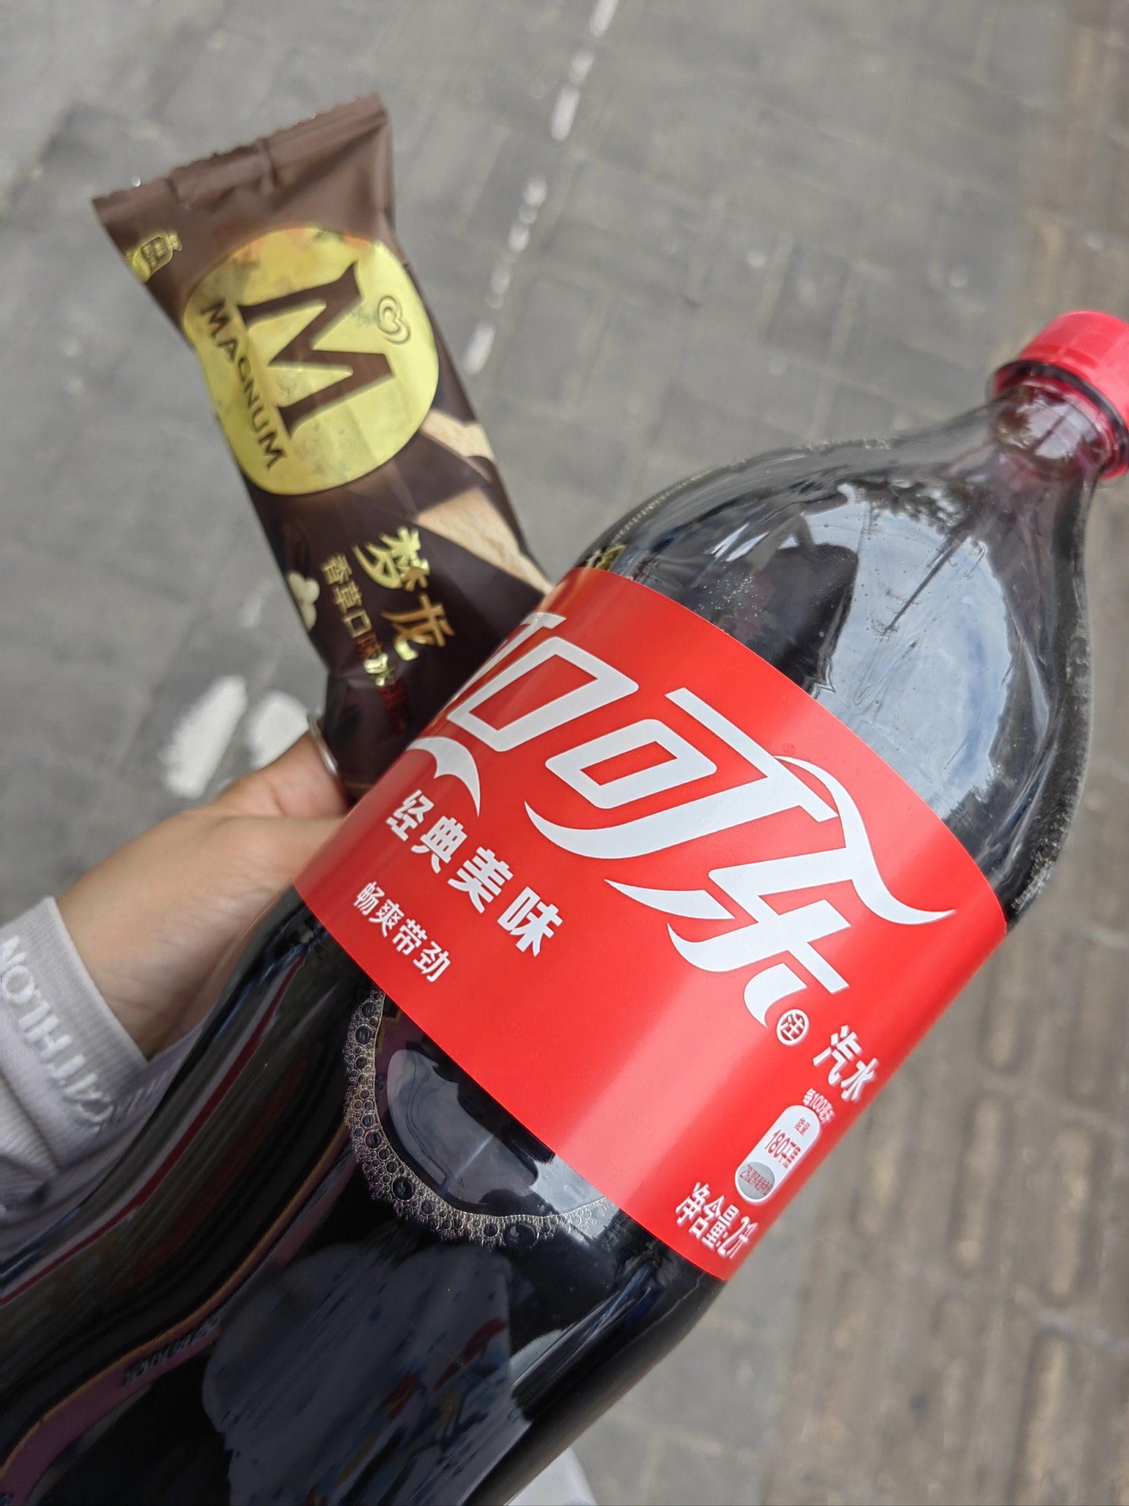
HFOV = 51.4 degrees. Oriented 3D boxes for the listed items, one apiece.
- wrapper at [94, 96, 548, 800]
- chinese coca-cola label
[{"bbox_3d":[-0.047,-0.068,0.277,0.073,0.027,0.168,-22,86,0],"label":"wrapper"},{"bbox_3d":[0.015,0.030,0.226,0.107,0.107,0.076,38,82,28],"label":"chinese coca-cola label"}]

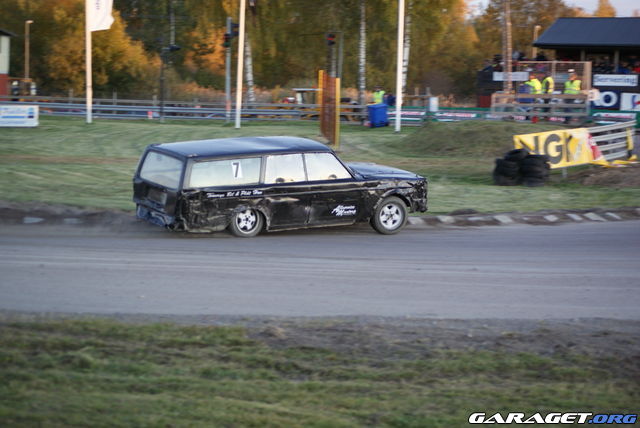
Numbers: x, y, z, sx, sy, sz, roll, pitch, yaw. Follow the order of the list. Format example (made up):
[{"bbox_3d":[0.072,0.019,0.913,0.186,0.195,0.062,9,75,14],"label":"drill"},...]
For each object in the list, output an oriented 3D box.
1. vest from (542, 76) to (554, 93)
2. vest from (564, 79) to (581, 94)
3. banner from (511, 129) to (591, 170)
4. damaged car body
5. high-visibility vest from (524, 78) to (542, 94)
[{"bbox_3d":[7.338,-4.127,64.000,0.340,0.620,0.480,0,4,-18],"label":"vest"},{"bbox_3d":[8.109,-4.085,64.000,0.530,0.620,0.320,2,4,14],"label":"vest"},{"bbox_3d":[5.355,-1.482,46.000,0.080,0.830,3.700,4,5,36],"label":"banner"},{"bbox_3d":[-0.585,-0.421,31.443,4.480,1.400,1.700,-2,7,-32],"label":"damaged car body"},{"bbox_3d":[6.824,-4.059,63.700,0.380,0.620,0.520,-1,5,-25],"label":"high-visibility vest"}]

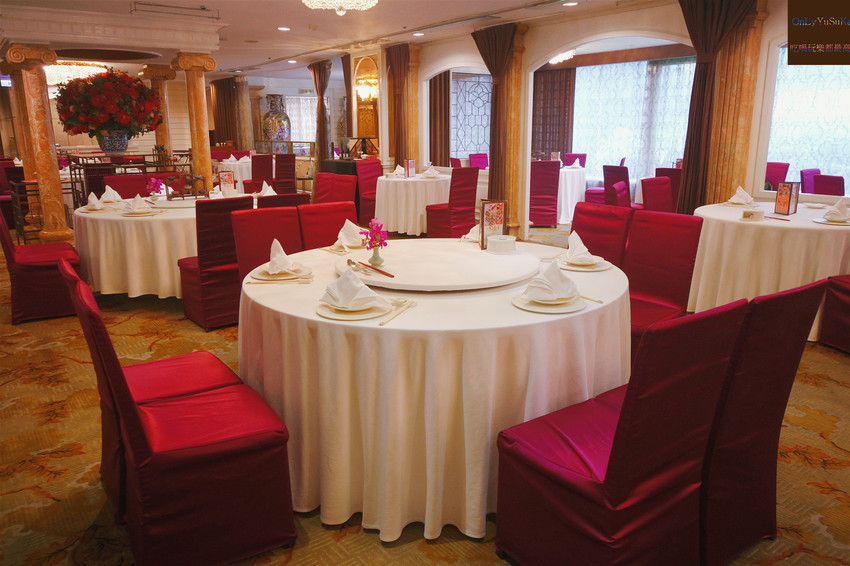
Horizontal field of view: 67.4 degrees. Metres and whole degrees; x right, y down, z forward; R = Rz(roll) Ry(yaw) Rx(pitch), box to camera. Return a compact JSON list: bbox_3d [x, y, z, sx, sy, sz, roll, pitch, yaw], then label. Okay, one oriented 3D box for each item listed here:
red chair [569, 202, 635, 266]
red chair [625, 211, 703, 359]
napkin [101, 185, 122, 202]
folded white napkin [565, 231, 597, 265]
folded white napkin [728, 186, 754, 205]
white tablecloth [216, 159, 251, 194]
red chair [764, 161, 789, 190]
[{"bbox_3d":[0.945,0.000,3.996,0.520,0.945,0.440,-9,16,-32],"label":"red chair"},{"bbox_3d":[1.192,0.115,3.549,0.500,0.955,0.420,-13,18,-40],"label":"red chair"},{"bbox_3d":[-3.260,-0.933,6.607,0.160,0.155,0.220,-5,14,-19],"label":"napkin"},{"bbox_3d":[0.753,-0.167,3.085,0.150,0.150,0.190,-1,14,0],"label":"folded white napkin"},{"bbox_3d":[2.661,-0.751,5.347,0.184,0.138,0.133,-6,15,-21],"label":"folded white napkin"},{"bbox_3d":[-3.974,-2.316,14.347,1.650,0.740,1.650,-1,14,0],"label":"white tablecloth"},{"bbox_3d":[4.188,-1.016,7.999,0.520,0.945,0.440,-8,15,-26],"label":"red chair"}]

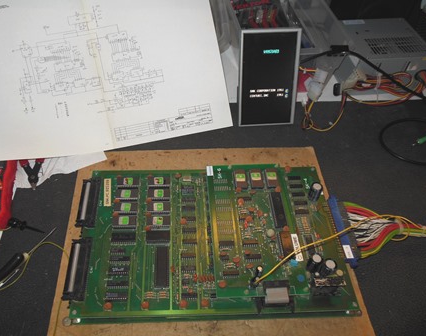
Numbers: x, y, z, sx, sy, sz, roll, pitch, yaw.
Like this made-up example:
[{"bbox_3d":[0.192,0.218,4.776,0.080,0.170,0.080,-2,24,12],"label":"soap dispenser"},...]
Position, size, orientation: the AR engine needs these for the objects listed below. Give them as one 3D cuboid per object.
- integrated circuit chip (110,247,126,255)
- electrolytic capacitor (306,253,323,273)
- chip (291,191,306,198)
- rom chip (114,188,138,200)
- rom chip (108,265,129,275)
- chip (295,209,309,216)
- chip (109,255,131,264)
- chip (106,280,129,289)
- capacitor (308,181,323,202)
[{"bbox_3d":[-0.128,0.111,0.435,0.019,0.004,0.007,-1,54,-2],"label":"integrated circuit chip"},{"bbox_3d":[0.131,0.124,0.418,0.016,0.026,0.016,-1,55,-3],"label":"electrolytic capacitor"},{"bbox_3d":[0.131,0.042,0.498,0.019,0.004,0.008,0,54,-5],"label":"chip"},{"bbox_3d":[-0.126,0.040,0.476,0.032,0.005,0.015,0,54,-5],"label":"rom chip"},{"bbox_3d":[-0.122,0.131,0.420,0.026,0.004,0.007,-1,54,-2],"label":"rom chip"},{"bbox_3d":[0.130,0.065,0.472,0.019,0.005,0.008,-1,55,-3],"label":"chip"},{"bbox_3d":[-0.120,0.120,0.422,0.025,0.004,0.008,0,54,-5],"label":"chip"},{"bbox_3d":[-0.118,0.145,0.404,0.025,0.004,0.008,0,54,-5],"label":"chip"},{"bbox_3d":[0.152,0.036,0.480,0.017,0.027,0.017,-1,55,-3],"label":"capacitor"}]

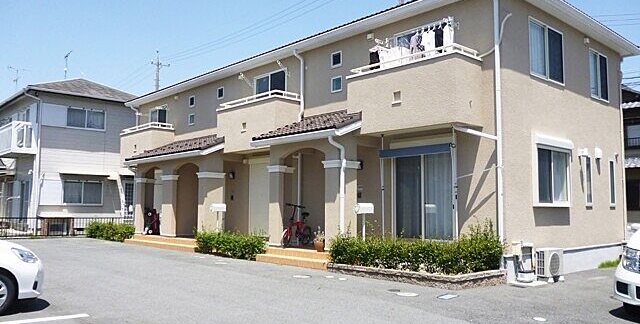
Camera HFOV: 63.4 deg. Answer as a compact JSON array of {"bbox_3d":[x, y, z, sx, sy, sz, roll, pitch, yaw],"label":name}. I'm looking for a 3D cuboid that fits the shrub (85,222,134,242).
[{"bbox_3d":[-9.091,2.988,22.408,0.850,0.720,3.300,4,-6,-42],"label":"shrub"}]

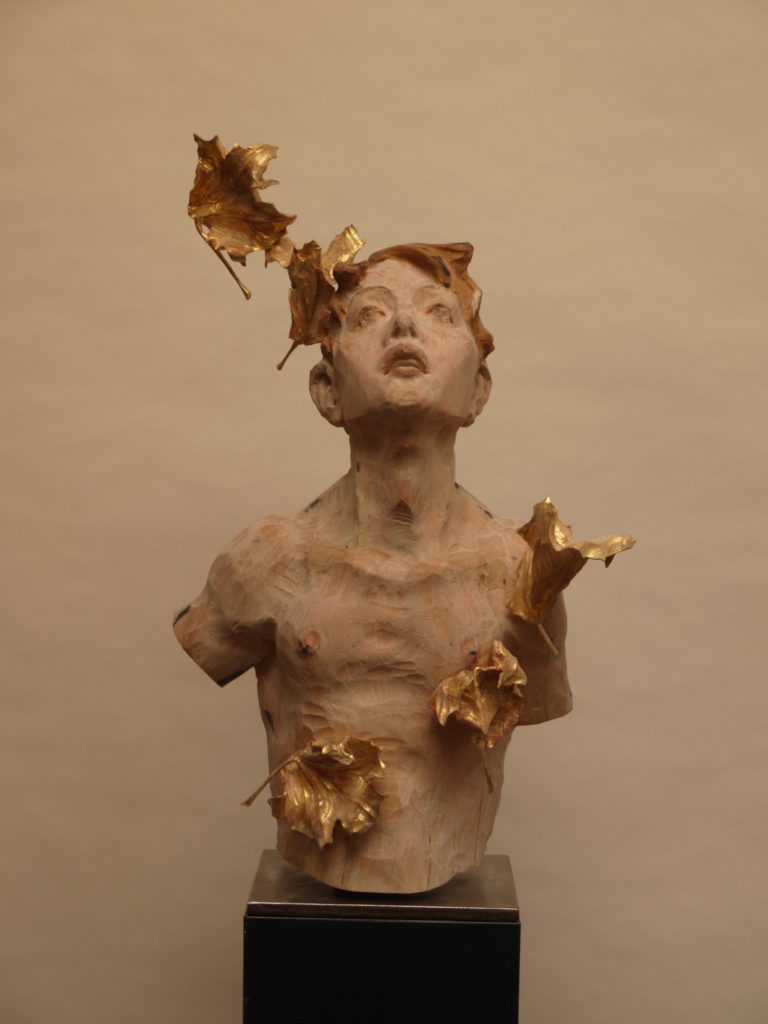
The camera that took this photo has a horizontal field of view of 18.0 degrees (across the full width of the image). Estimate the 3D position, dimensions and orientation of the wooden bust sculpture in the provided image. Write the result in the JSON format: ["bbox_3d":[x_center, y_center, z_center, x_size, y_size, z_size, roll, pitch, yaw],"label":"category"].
[{"bbox_3d":[0.018,-0.002,2.340,0.445,0.720,0.285,1,3,-2],"label":"wooden bust sculpture"}]

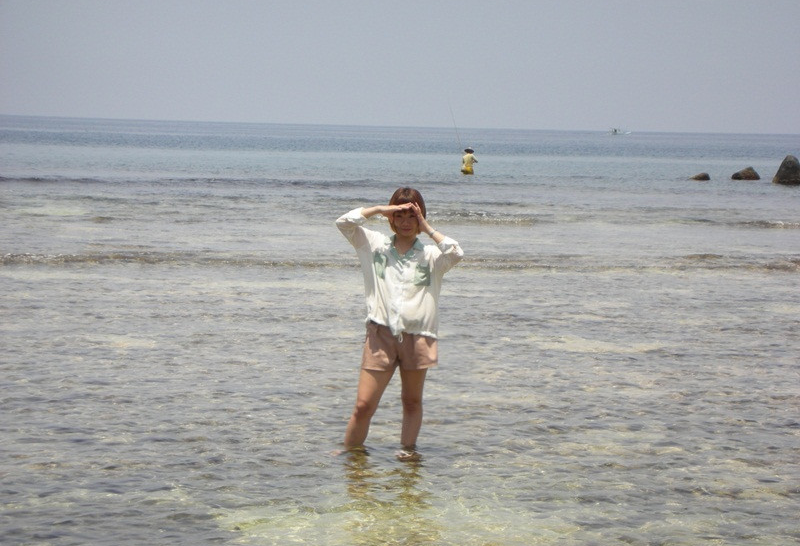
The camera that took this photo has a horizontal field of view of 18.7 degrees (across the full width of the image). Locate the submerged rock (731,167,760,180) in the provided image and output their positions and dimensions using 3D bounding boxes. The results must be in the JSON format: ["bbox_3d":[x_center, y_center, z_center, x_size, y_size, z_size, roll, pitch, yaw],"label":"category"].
[{"bbox_3d":[12.942,-3.705,90.900,1.120,0.500,0.850,2,4,8],"label":"submerged rock"}]

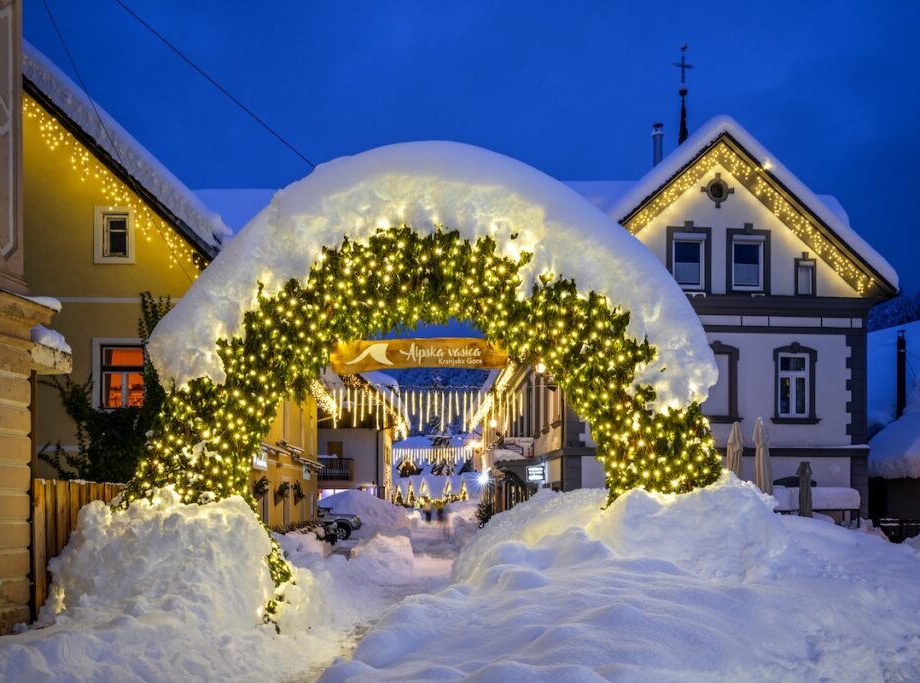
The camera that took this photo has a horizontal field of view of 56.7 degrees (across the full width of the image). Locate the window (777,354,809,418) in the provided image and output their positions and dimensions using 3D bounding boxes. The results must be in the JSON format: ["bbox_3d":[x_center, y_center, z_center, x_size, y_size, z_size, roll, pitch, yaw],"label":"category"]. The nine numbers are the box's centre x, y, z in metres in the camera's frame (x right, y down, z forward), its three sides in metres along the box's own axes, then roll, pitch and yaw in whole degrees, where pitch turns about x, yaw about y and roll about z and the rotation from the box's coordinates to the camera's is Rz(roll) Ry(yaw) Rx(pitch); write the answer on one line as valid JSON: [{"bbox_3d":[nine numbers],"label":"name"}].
[{"bbox_3d":[9.755,1.318,25.000,0.930,1.900,0.200,0,-6,-3],"label":"window"}]

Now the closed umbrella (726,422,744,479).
[{"bbox_3d":[6.392,3.248,19.800,0.420,2.750,0.420,0,-6,0],"label":"closed umbrella"}]

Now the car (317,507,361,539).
[{"bbox_3d":[-6.741,8.180,39.000,4.600,1.750,1.850,-3,-7,25],"label":"car"}]

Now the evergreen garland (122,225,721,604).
[{"bbox_3d":[-0.514,1.029,11.400,7.600,5.100,1.300,0,-6,-3],"label":"evergreen garland"}]

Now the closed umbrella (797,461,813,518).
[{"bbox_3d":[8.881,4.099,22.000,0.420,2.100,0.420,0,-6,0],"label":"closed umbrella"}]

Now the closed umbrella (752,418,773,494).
[{"bbox_3d":[6.451,3.007,18.200,0.430,2.750,0.430,0,-6,0],"label":"closed umbrella"}]

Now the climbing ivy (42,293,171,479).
[{"bbox_3d":[-7.289,1.154,17.900,3.150,4.400,0.400,0,-2,-2],"label":"climbing ivy"}]

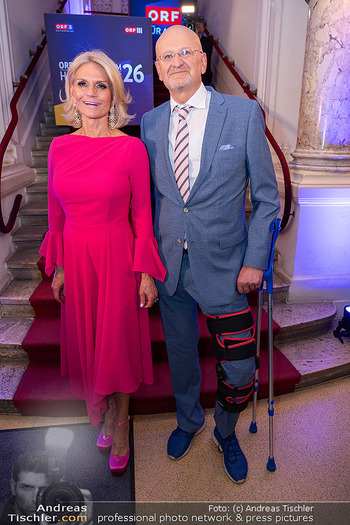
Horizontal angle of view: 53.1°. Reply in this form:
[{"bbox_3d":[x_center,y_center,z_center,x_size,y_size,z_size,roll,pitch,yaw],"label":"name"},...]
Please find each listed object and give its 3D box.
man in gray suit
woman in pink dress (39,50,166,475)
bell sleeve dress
[{"bbox_3d":[0.130,0.071,1.464,0.580,1.820,0.420,5,19,15],"label":"man in gray suit"},{"bbox_3d":[-0.295,0.068,1.532,0.550,1.750,0.380,-1,15,-5],"label":"woman in pink dress"},{"bbox_3d":[-0.300,0.144,1.498,0.530,1.300,0.360,-3,18,-8],"label":"bell sleeve dress"}]

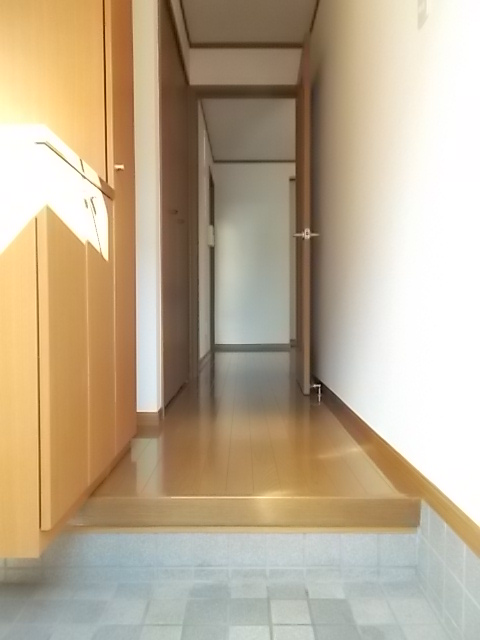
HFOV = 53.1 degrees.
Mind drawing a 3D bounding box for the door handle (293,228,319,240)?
[{"bbox_3d":[0.382,-0.492,2.790,0.145,0.060,0.130,0,1,3],"label":"door handle"}]

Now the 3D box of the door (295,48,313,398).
[{"bbox_3d":[0.396,-0.591,3.057,0.034,2.019,0.710,0,1,3],"label":"door"}]

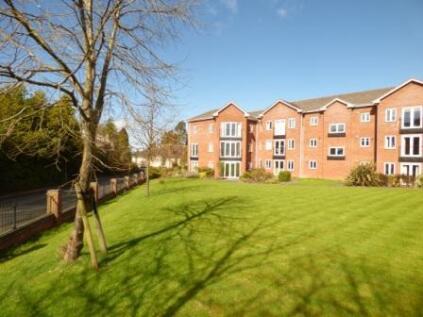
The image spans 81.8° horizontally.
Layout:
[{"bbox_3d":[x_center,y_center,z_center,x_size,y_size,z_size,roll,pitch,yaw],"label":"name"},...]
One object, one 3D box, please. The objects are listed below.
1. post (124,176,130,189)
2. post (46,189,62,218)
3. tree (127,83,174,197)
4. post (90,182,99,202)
[{"bbox_3d":[-6.636,1.912,19.300,0.360,1.020,0.360,0,2,-7],"label":"post"},{"bbox_3d":[-5.317,1.563,8.300,0.370,1.040,0.370,0,2,-7],"label":"post"},{"bbox_3d":[-3.396,-1.058,13.600,2.700,6.350,2.700,0,2,-7],"label":"tree"},{"bbox_3d":[-5.795,1.684,12.100,0.360,1.020,0.360,0,2,-7],"label":"post"}]

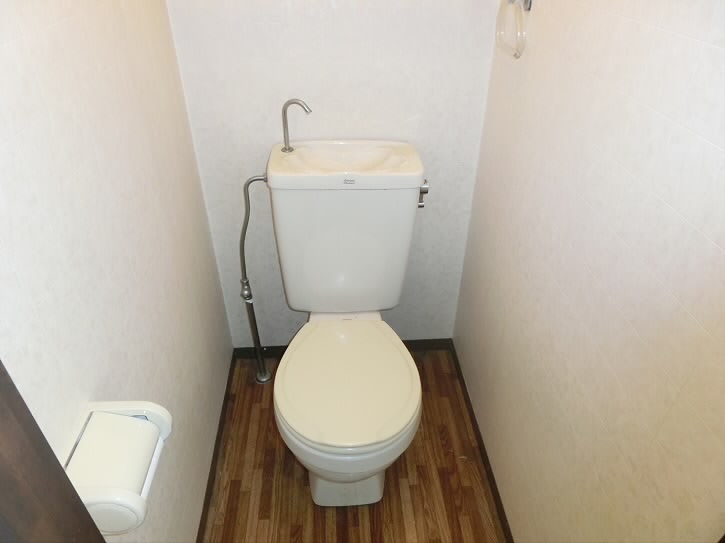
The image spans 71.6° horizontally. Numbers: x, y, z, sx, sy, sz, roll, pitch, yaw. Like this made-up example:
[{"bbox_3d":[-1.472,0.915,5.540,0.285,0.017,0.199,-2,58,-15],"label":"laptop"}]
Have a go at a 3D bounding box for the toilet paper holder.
[{"bbox_3d":[-0.356,0.287,0.747,0.110,0.102,0.163,-2,35,-3],"label":"toilet paper holder"}]

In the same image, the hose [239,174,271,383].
[{"bbox_3d":[-0.314,0.064,1.568,0.130,0.805,0.060,-2,35,-3],"label":"hose"}]

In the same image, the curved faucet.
[{"bbox_3d":[-0.177,-0.388,1.341,0.094,0.135,0.036,7,36,9],"label":"curved faucet"}]

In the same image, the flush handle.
[{"bbox_3d":[0.163,-0.214,1.360,0.030,0.075,0.035,-2,35,-3],"label":"flush handle"}]

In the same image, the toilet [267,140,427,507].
[{"bbox_3d":[-0.043,0.176,1.374,0.400,0.847,0.671,-1,35,-1],"label":"toilet"}]

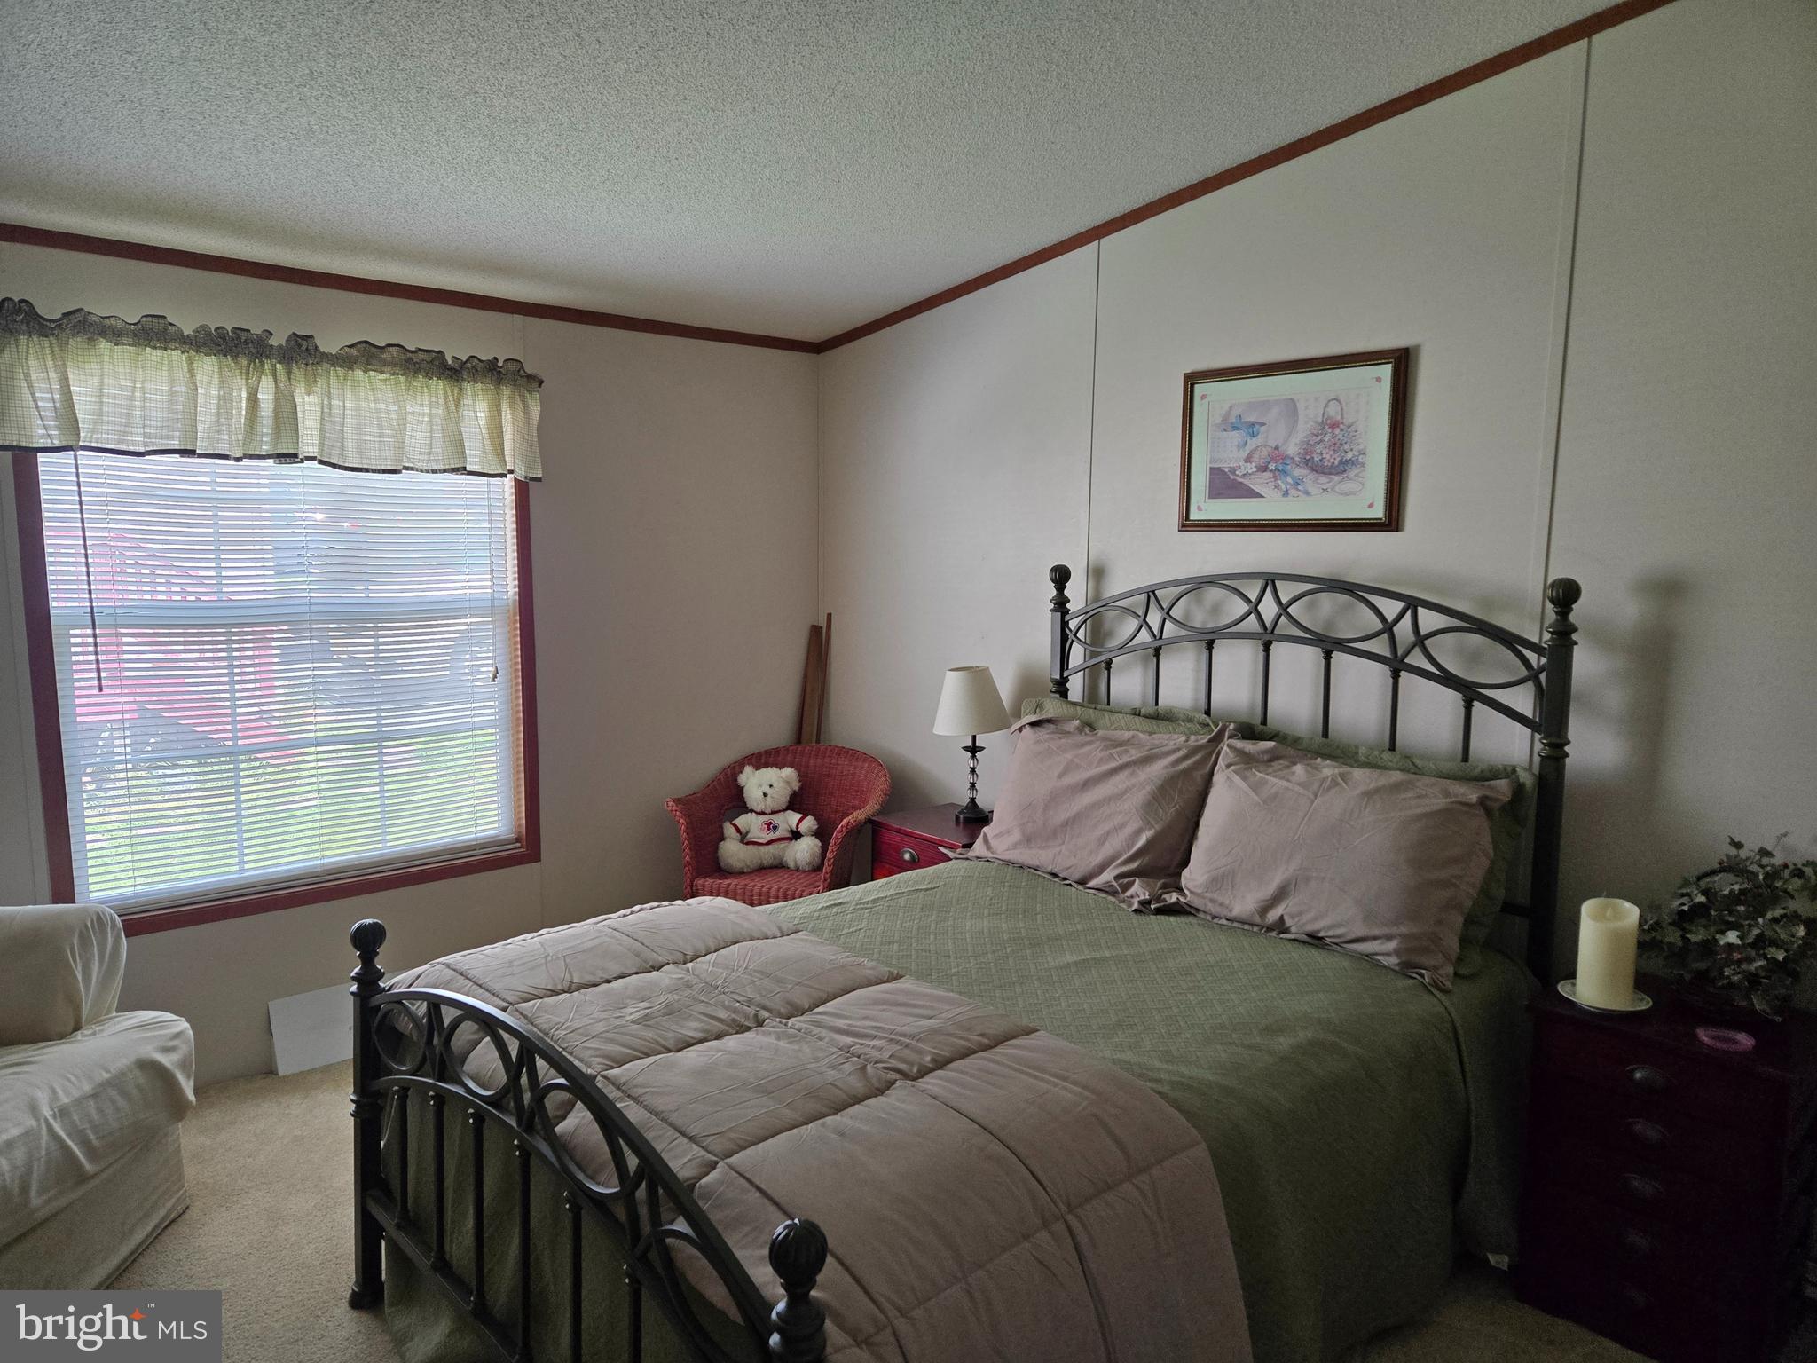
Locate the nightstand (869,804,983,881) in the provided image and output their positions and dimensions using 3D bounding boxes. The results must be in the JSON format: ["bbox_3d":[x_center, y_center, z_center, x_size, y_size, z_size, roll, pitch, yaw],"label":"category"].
[{"bbox_3d":[0.137,0.726,3.680,0.335,0.603,0.440,-5,9,-38],"label":"nightstand"}]

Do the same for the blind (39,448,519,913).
[{"bbox_3d":[-1.584,-0.114,3.212,1.140,1.325,0.040,-6,10,-42],"label":"blind"}]

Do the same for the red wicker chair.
[{"bbox_3d":[-0.380,0.618,3.903,0.650,0.755,0.580,2,7,16],"label":"red wicker chair"}]

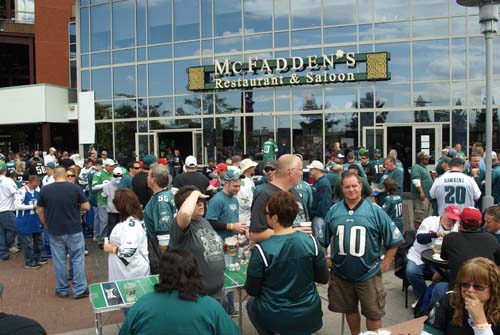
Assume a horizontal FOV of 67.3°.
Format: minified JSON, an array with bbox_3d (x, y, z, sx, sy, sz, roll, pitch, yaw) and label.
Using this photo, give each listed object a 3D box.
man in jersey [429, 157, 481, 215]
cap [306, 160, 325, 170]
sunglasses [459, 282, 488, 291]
[{"bbox_3d":[2.893,0.741,5.293,0.640,1.770,0.450,1,3,27],"label":"man in jersey"},{"bbox_3d":[0.977,-0.030,5.600,0.270,0.150,0.180,-1,3,-1],"label":"cap"},{"bbox_3d":[1.276,0.675,2.130,0.130,0.045,0.140,-3,4,-40],"label":"sunglasses"}]

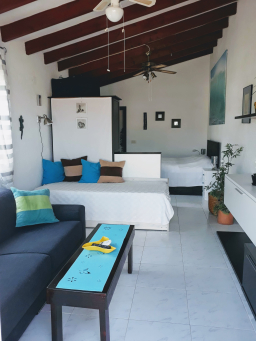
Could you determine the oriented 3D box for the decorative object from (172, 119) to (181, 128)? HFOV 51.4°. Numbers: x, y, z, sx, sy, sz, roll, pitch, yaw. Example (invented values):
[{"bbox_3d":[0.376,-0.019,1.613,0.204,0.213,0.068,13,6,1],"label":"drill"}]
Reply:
[{"bbox_3d":[1.351,-1.303,7.440,0.260,0.255,0.035,1,9,9],"label":"decorative object"}]

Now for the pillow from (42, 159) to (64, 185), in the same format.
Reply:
[{"bbox_3d":[-1.238,0.025,4.439,0.400,0.385,0.140,-9,-3,-44],"label":"pillow"}]

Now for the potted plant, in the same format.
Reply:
[{"bbox_3d":[1.459,0.177,4.121,0.500,1.190,0.550,1,9,9],"label":"potted plant"}]

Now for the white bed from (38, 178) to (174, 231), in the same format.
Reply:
[{"bbox_3d":[-0.347,0.481,4.272,2.080,0.570,1.000,1,9,9],"label":"white bed"}]

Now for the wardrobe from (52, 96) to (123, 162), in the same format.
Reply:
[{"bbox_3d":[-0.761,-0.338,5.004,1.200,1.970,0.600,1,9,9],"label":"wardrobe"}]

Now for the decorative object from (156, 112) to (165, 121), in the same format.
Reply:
[{"bbox_3d":[0.911,-1.516,7.474,0.260,0.260,0.035,1,9,9],"label":"decorative object"}]

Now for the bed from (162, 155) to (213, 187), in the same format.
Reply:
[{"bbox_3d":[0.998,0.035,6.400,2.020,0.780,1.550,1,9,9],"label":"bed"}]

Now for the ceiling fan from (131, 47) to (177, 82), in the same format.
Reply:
[{"bbox_3d":[0.434,-2.110,5.354,1.150,0.680,1.150,1,9,9],"label":"ceiling fan"}]

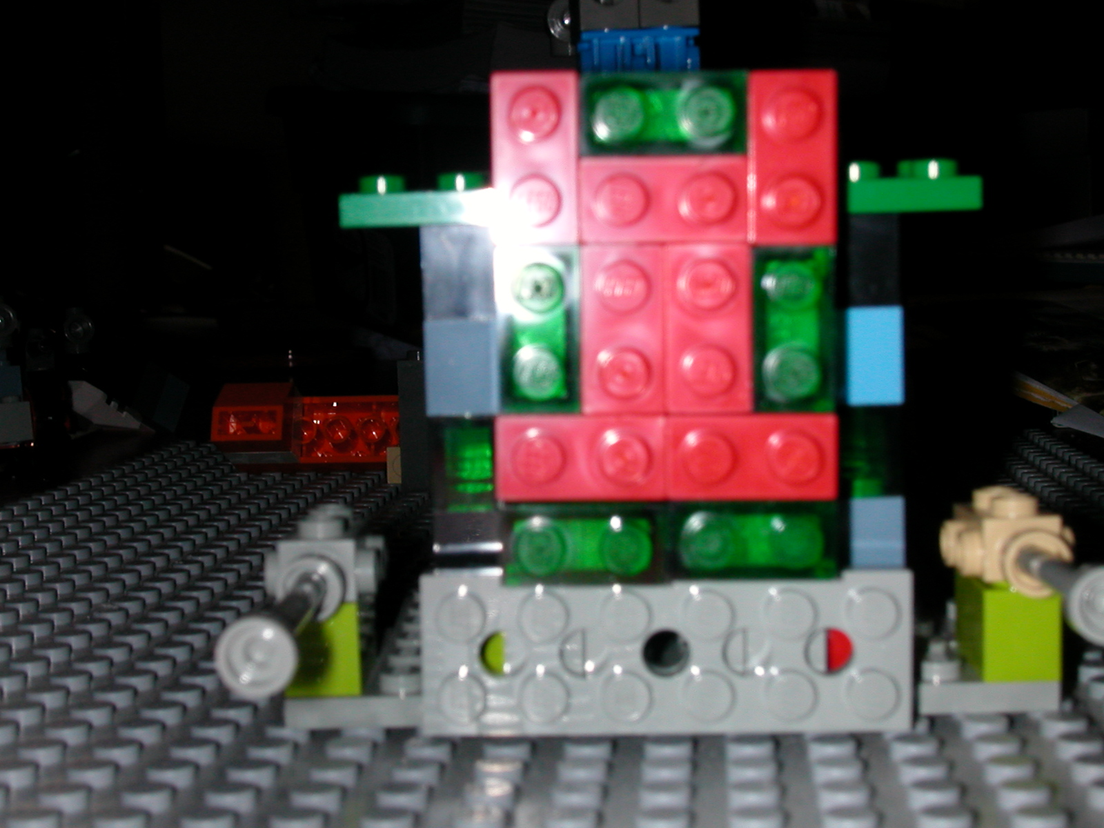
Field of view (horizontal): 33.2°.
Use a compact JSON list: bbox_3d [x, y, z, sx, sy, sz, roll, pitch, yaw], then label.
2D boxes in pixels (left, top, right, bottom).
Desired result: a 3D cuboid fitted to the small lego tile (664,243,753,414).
[{"bbox_3d":[0.015,-0.008,0.176,0.008,0.016,0.011,0,4,2],"label":"small lego tile"}]

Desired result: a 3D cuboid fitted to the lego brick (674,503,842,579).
[{"bbox_3d":[0.019,0.012,0.178,0.016,0.008,0.011,0,4,2],"label":"lego brick"}]

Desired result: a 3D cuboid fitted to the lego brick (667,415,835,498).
[{"bbox_3d":[0.019,0.004,0.175,0.016,0.008,0.009,0,4,3],"label":"lego brick"}]

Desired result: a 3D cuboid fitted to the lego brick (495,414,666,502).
[{"bbox_3d":[0.003,0.004,0.176,0.016,0.008,0.009,0,4,3],"label":"lego brick"}]

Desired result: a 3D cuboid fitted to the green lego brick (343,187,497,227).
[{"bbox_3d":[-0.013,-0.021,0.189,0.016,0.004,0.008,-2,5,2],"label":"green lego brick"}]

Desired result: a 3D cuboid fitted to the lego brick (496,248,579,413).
[{"bbox_3d":[-0.001,-0.008,0.177,0.008,0.016,0.011,0,4,2],"label":"lego brick"}]

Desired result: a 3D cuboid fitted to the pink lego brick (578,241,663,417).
[{"bbox_3d":[0.007,-0.008,0.175,0.008,0.016,0.009,0,4,3],"label":"pink lego brick"}]

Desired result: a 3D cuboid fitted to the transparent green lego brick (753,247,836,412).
[{"bbox_3d":[0.023,-0.008,0.176,0.008,0.016,0.011,0,4,2],"label":"transparent green lego brick"}]

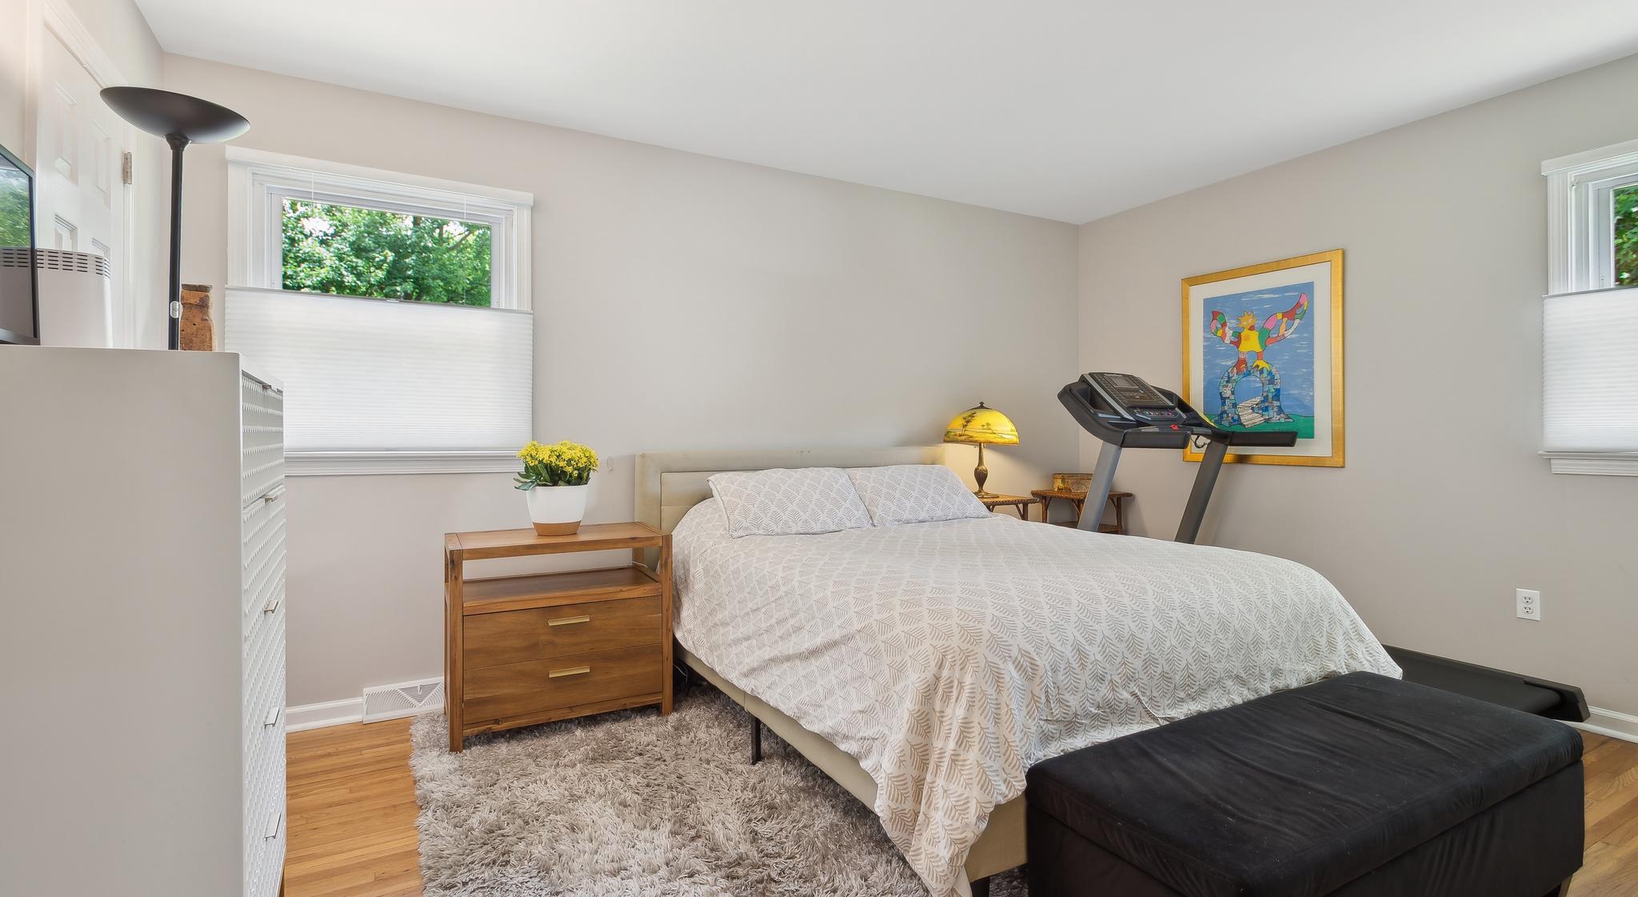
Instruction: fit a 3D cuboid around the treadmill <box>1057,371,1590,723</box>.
[{"bbox_3d":[1.931,0.338,3.365,0.850,1.375,1.880,-1,1,-30],"label":"treadmill"}]

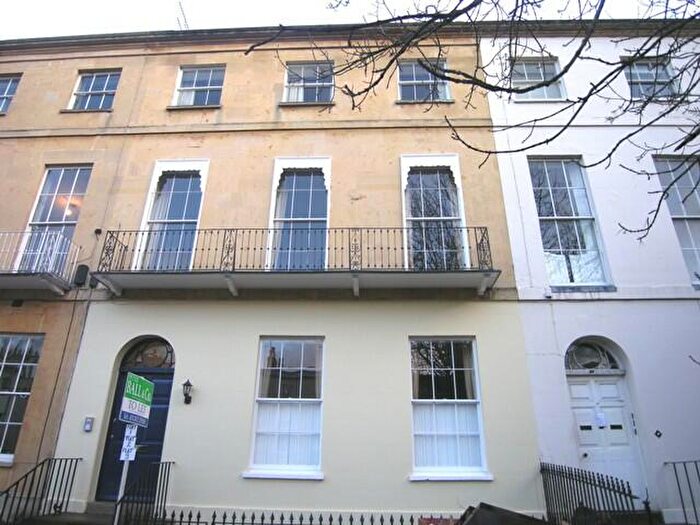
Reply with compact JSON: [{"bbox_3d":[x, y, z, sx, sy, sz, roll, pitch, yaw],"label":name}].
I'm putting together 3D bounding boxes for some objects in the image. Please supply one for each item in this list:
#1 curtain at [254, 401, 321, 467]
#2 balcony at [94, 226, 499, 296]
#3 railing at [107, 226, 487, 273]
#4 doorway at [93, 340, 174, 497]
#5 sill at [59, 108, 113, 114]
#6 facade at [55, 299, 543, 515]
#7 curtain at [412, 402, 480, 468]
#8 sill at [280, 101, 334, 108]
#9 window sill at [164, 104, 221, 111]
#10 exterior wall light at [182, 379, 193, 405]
[{"bbox_3d":[-1.098,3.086,8.749,1.184,1.123,0.100,0,-23,3],"label":"curtain"},{"bbox_3d":[-1.038,-0.004,9.413,7.572,1.085,0.819,0,-23,3],"label":"balcony"},{"bbox_3d":[-1.047,-0.088,9.479,7.344,0.878,0.765,0,-23,3],"label":"railing"},{"bbox_3d":[-3.856,2.805,8.934,1.161,2.934,0.280,0,-23,3],"label":"doorway"},{"bbox_3d":[-6.307,-3.621,11.692,1.307,0.100,0.190,0,-23,3],"label":"sill"},{"bbox_3d":[-0.999,2.531,8.863,8.428,3.807,0.220,0,-23,3],"label":"facade"},{"bbox_3d":[1.722,3.061,8.627,1.199,1.108,0.100,0,-23,3],"label":"curtain"},{"bbox_3d":[-1.013,-3.686,11.471,1.310,0.100,0.190,0,-23,3],"label":"sill"},{"bbox_3d":[-3.681,-3.664,11.587,1.328,0.100,0.190,0,-23,3],"label":"window sill"},{"bbox_3d":[-2.947,2.347,8.811,0.190,0.431,0.230,0,-23,3],"label":"exterior wall light"}]

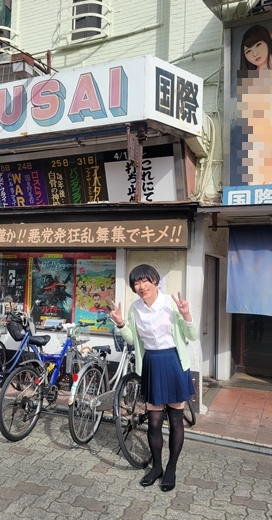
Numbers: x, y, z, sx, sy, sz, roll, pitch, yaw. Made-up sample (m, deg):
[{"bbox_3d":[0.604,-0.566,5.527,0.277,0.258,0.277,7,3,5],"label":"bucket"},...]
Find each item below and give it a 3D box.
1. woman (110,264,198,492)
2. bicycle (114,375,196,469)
[{"bbox_3d":[0.125,0.795,2.740,0.600,1.540,0.400,1,-3,12],"label":"woman"},{"bbox_3d":[0.230,1.130,3.500,0.600,1.000,1.750,0,-4,28],"label":"bicycle"}]

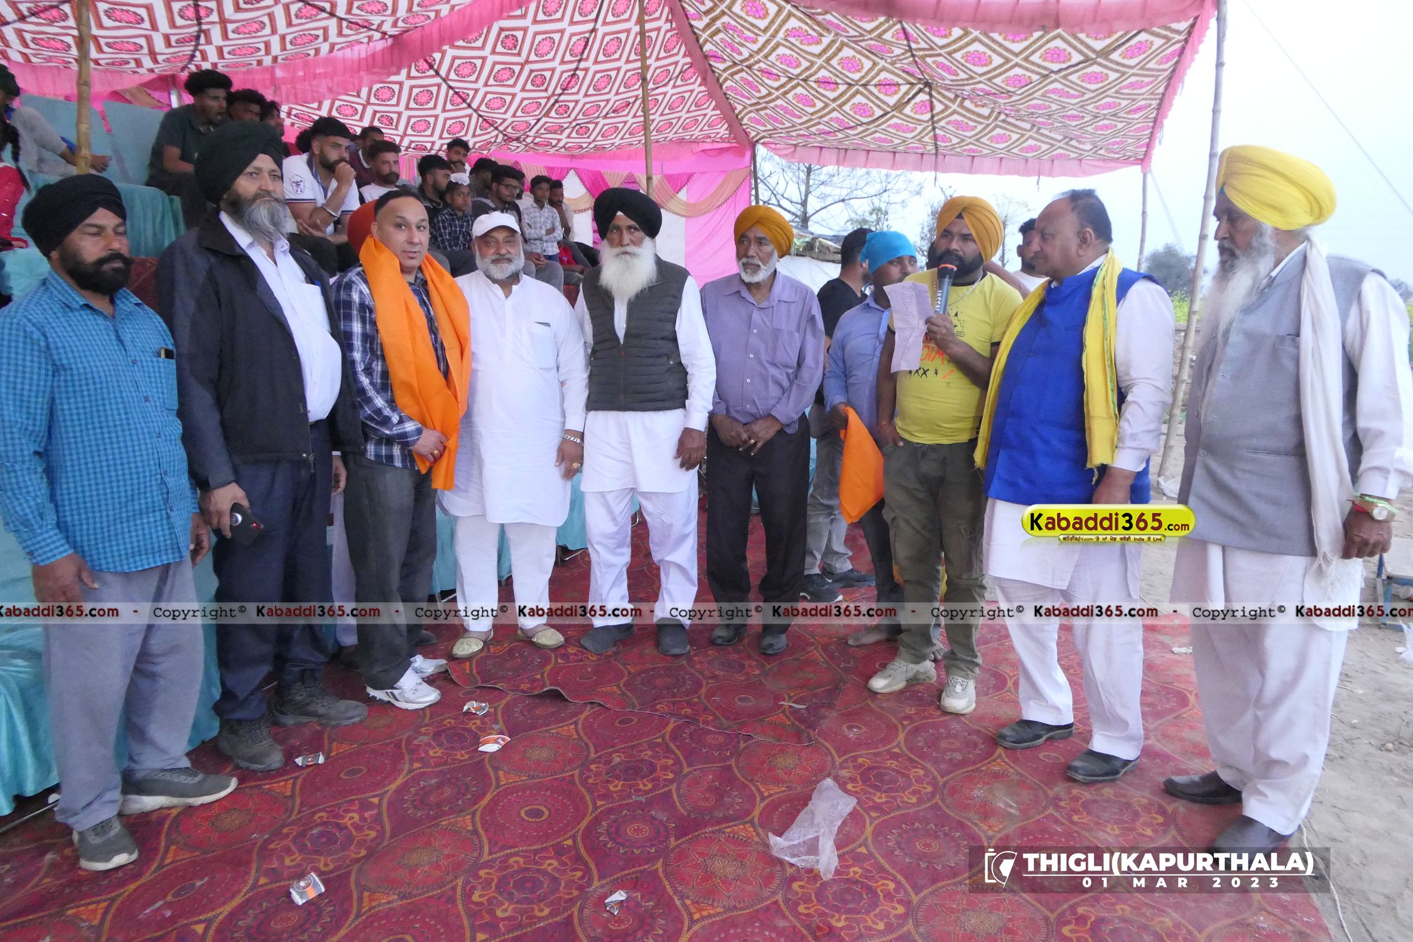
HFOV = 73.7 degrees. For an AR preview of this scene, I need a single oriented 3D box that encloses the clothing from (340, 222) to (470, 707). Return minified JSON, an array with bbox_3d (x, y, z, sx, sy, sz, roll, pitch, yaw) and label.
[{"bbox_3d":[-1.078,-0.079,3.343,0.380,1.765,0.520,10,15,41],"label":"clothing"}]

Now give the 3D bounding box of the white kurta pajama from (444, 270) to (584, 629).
[{"bbox_3d":[-0.768,-0.051,3.771,0.575,1.467,0.360,-1,11,-9],"label":"white kurta pajama"}]

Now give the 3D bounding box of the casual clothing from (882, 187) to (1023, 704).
[{"bbox_3d":[0.852,-0.052,3.301,0.520,1.749,0.420,6,13,26],"label":"casual clothing"}]

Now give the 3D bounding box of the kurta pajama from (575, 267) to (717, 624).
[{"bbox_3d":[-0.249,-0.048,3.803,0.565,1.434,0.320,2,11,8],"label":"kurta pajama"}]

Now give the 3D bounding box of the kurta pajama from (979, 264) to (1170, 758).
[{"bbox_3d":[1.128,0.144,2.851,0.420,1.502,0.590,-6,13,-27],"label":"kurta pajama"}]

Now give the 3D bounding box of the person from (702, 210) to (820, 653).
[{"bbox_3d":[0.227,-0.161,3.801,0.500,1.762,0.340,3,12,15],"label":"person"}]

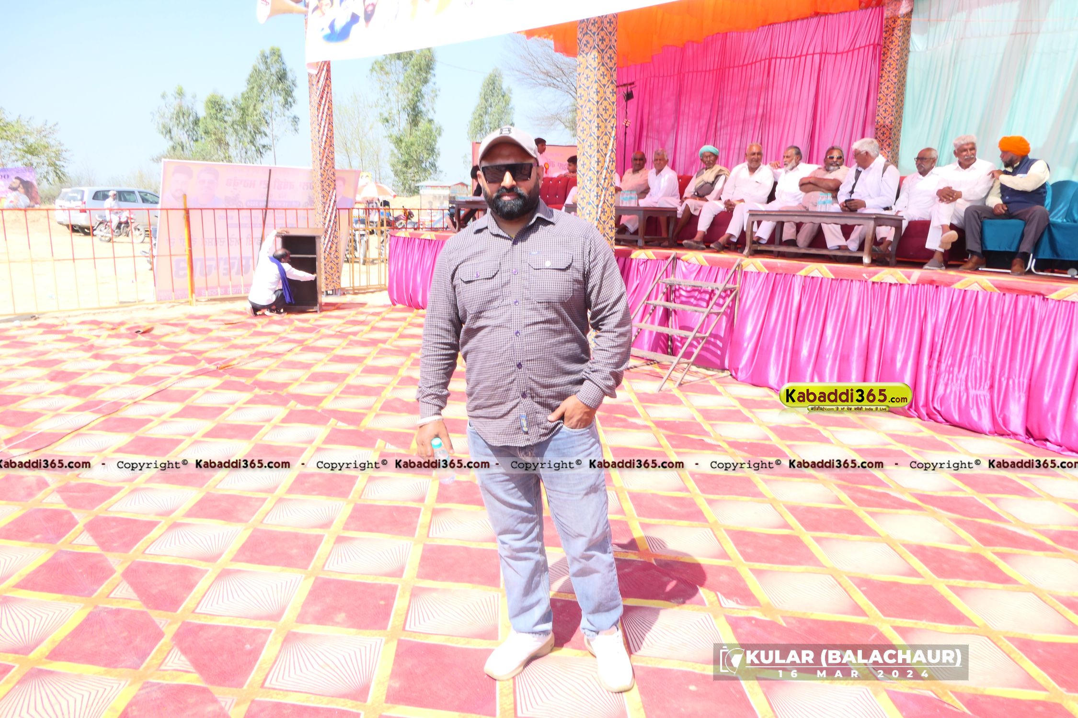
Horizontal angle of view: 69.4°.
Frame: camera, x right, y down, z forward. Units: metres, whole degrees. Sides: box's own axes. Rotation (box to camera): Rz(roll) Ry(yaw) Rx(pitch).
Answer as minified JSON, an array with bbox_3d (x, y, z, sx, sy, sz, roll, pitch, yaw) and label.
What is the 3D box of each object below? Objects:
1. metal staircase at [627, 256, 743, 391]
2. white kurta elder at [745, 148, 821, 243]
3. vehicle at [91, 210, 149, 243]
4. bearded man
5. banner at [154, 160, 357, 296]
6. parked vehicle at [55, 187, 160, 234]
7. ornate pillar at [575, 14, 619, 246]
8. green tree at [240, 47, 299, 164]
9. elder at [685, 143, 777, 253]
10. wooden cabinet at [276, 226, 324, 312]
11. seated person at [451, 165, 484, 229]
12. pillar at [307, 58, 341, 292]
[{"bbox_3d":[1.211,-0.395,7.306,1.080,1.130,0.760,-9,15,-41],"label":"metal staircase"},{"bbox_3d":[2.539,-1.660,8.079,0.650,1.100,0.750,11,16,43],"label":"white kurta elder"},{"bbox_3d":[-14.228,-4.511,26.463,1.980,1.100,0.720,3,12,11],"label":"vehicle"},{"bbox_3d":[-0.043,0.179,2.557,0.670,1.800,0.420,2,12,6],"label":"bearded man"},{"bbox_3d":[-4.491,-2.021,12.596,3.040,2.380,0.050,-7,39,-37],"label":"banner"},{"bbox_3d":[-16.439,-5.883,30.938,1.770,1.760,4.580,5,12,23],"label":"parked vehicle"},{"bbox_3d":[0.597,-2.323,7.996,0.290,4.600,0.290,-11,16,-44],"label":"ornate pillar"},{"bbox_3d":[-16.053,-13.205,46.302,3.800,10.400,3.800,0,12,0],"label":"green tree"},{"bbox_3d":[1.977,-1.689,8.070,0.600,1.100,0.880,11,15,40],"label":"elder"},{"bbox_3d":[-3.397,-1.284,11.075,0.620,1.190,0.450,-2,12,-11],"label":"wooden cabinet"},{"bbox_3d":[-1.044,-2.640,12.612,0.750,1.140,0.550,-9,15,-39],"label":"seated person"},{"bbox_3d":[-3.560,-3.539,12.853,0.290,5.000,0.290,7,13,29],"label":"pillar"}]

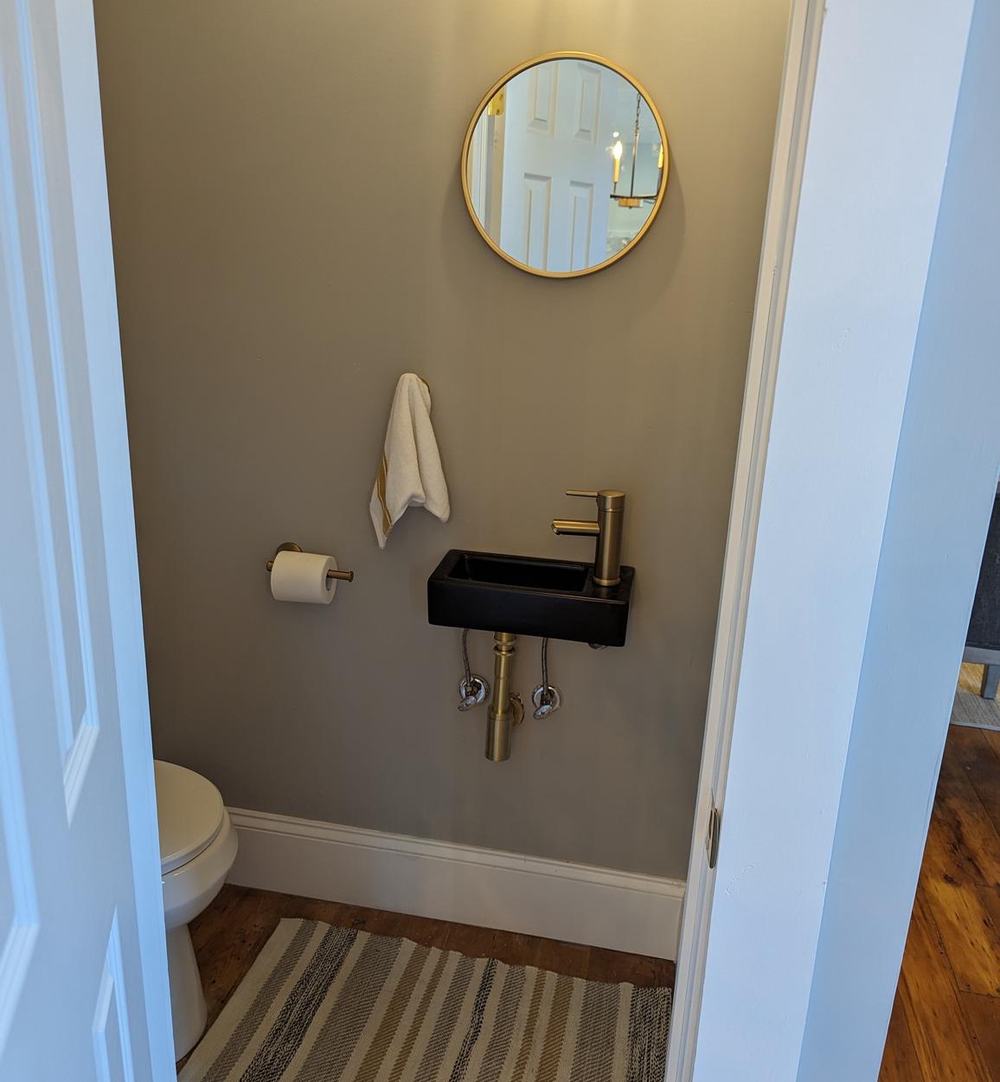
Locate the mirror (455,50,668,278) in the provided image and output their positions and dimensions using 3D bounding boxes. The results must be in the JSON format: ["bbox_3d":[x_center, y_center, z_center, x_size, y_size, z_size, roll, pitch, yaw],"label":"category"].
[{"bbox_3d":[0.113,-0.656,1.631,0.368,0.368,0.029,5,17,11],"label":"mirror"}]

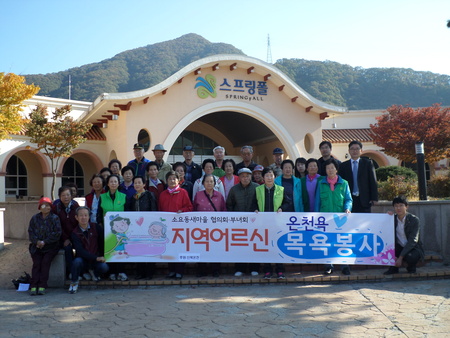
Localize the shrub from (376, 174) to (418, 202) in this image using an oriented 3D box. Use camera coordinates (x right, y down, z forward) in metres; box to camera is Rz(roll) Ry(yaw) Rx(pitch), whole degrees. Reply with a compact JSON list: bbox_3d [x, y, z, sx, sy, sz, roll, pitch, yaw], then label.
[{"bbox_3d":[3.342,0.370,10.900,0.920,0.540,0.800,-2,-2,17],"label":"shrub"}]

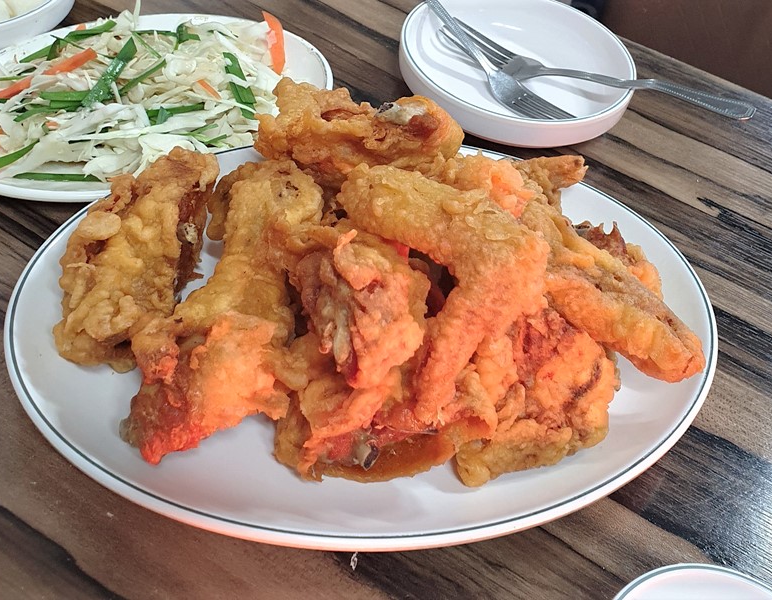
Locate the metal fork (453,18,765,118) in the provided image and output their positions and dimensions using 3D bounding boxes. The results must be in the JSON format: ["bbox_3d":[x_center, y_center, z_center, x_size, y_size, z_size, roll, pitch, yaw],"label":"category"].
[{"bbox_3d":[0.127,-0.146,0.379,0.203,0.018,0.026,23,55,17],"label":"metal fork"}]

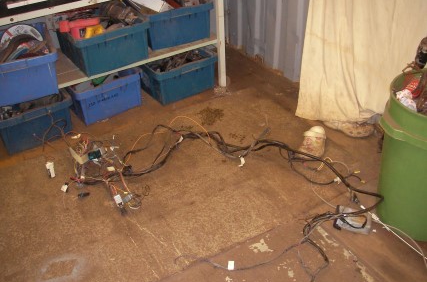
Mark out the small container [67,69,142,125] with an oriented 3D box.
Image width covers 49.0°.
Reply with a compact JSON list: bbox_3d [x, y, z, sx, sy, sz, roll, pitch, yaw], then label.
[{"bbox_3d":[-0.761,-0.365,3.056,0.428,0.244,0.540,-22,37,-28],"label":"small container"}]

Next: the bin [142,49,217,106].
[{"bbox_3d":[-0.306,-0.500,3.234,0.439,0.244,0.540,-22,37,-28],"label":"bin"}]

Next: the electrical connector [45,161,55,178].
[{"bbox_3d":[-0.854,0.151,2.450,0.036,0.030,0.095,-15,35,-19],"label":"electrical connector"}]

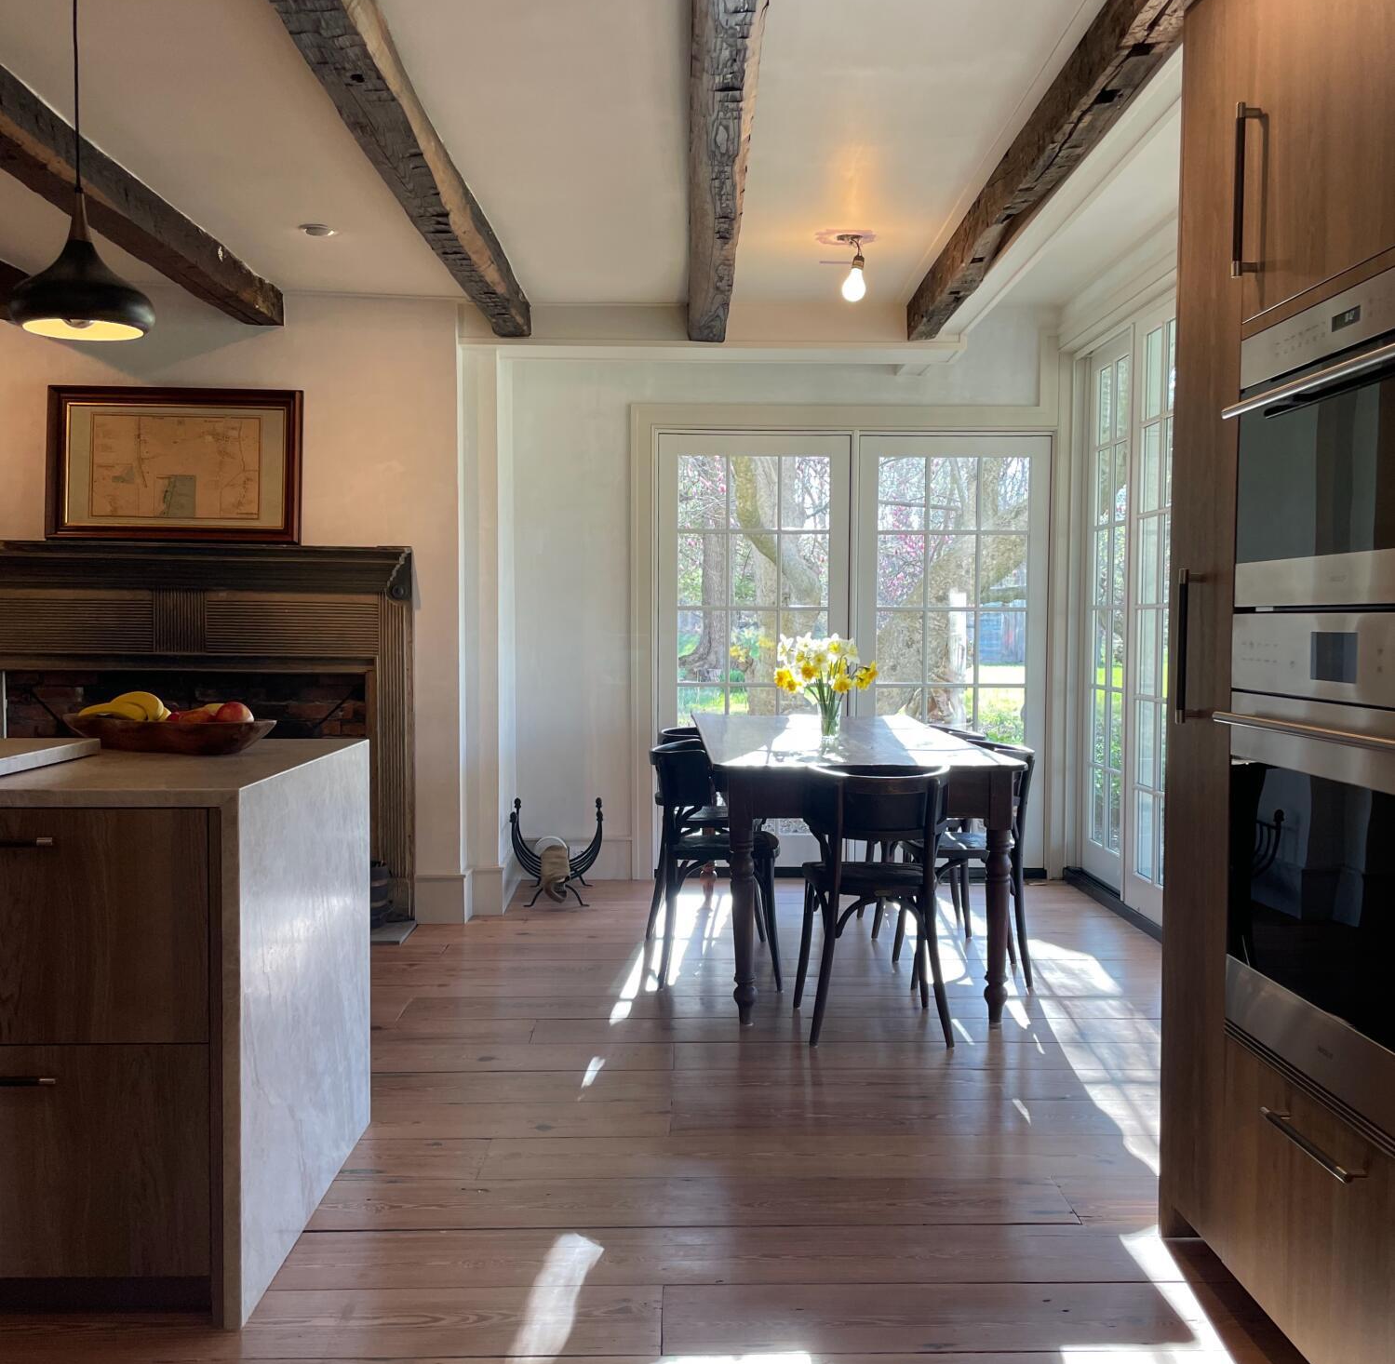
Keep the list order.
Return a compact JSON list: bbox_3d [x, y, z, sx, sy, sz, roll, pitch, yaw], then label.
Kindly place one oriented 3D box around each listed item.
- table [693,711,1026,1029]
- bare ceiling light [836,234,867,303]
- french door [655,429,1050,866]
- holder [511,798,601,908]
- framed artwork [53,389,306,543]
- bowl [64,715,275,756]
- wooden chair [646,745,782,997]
[{"bbox_3d":[0.473,0.588,5.058,0.916,0.782,2.131,0,2,-1],"label":"table"},{"bbox_3d":[0.521,-1.384,4.694,0.097,0.214,0.095,0,2,-1],"label":"bare ceiling light"},{"bbox_3d":[0.717,-0.154,6.445,1.802,2.022,0.100,0,2,-1],"label":"french door"},{"bbox_3d":[-0.608,0.727,6.073,0.388,0.408,0.458,0,2,-3],"label":"holder"},{"bbox_3d":[-1.975,-0.822,5.305,0.961,0.598,0.045,0,-2,-5],"label":"framed artwork"},{"bbox_3d":[-1.141,0.106,3.006,0.503,0.082,0.254,1,3,17],"label":"bowl"},{"bbox_3d":[0.048,0.603,4.722,0.458,0.777,0.438,0,2,-2],"label":"wooden chair"}]

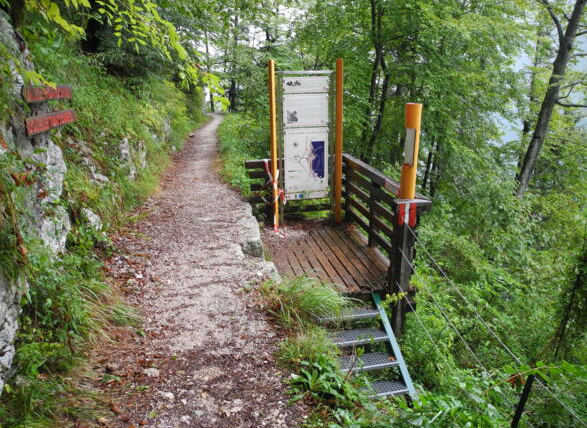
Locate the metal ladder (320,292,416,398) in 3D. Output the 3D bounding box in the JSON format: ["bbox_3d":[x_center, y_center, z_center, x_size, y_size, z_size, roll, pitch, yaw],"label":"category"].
[{"bbox_3d":[0.657,1.279,4.513,0.738,0.644,1.132,-5,18,-11],"label":"metal ladder"}]

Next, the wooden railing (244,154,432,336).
[{"bbox_3d":[0.346,0.268,6.044,1.632,1.565,2.653,-5,18,-11],"label":"wooden railing"}]

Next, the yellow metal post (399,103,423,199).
[{"bbox_3d":[1.140,-0.607,4.656,0.151,0.944,0.151,-5,18,-11],"label":"yellow metal post"}]

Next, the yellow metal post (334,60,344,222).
[{"bbox_3d":[0.664,-0.992,6.792,0.095,2.359,0.095,-5,18,-11],"label":"yellow metal post"}]

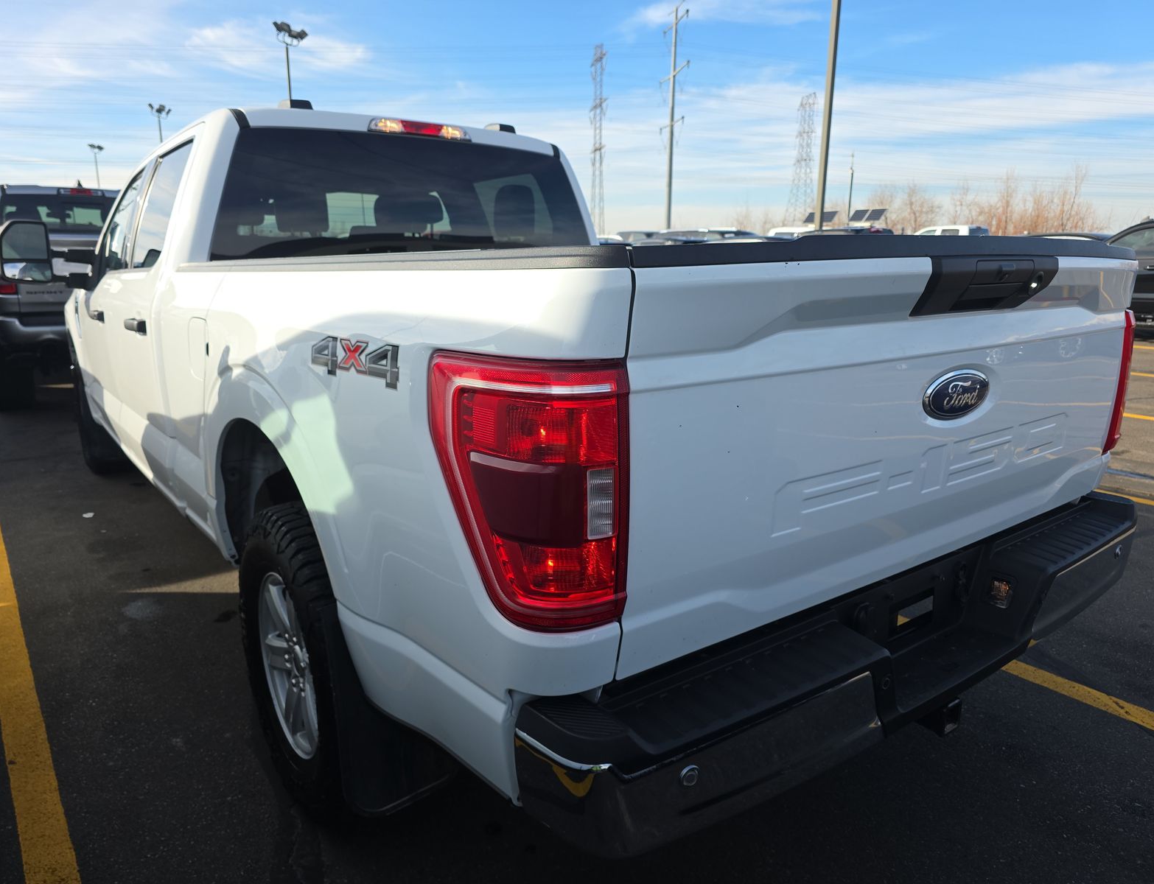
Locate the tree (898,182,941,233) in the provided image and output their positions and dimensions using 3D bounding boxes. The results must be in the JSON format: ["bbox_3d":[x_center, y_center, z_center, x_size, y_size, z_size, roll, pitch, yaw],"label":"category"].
[{"bbox_3d":[33.056,-20.988,76.101,4.600,8.000,4.600,6,15,22],"label":"tree"}]

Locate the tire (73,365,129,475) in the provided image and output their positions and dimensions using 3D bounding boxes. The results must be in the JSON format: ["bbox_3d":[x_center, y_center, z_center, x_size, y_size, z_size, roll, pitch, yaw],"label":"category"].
[{"bbox_3d":[-3.055,-0.214,5.191,0.280,0.810,0.810,-9,17,-35],"label":"tire"}]

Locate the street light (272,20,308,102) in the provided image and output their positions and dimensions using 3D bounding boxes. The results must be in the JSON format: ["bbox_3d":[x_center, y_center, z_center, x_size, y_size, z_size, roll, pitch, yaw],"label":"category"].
[{"bbox_3d":[-11.373,-11.537,31.732,1.500,10.000,1.200,-4,15,-18],"label":"street light"}]

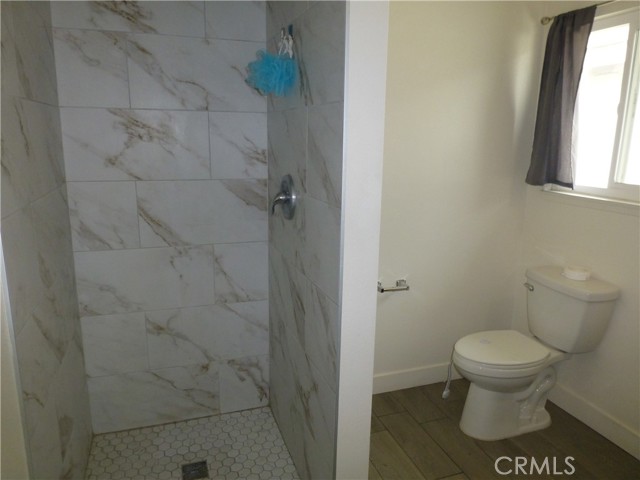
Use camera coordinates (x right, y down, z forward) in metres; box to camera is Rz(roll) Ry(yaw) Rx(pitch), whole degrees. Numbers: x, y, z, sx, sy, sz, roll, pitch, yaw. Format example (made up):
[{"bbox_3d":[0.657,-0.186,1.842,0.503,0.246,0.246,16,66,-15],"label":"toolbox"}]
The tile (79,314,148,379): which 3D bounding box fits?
[{"bbox_3d":[-0.963,0.496,2.101,0.266,0.305,0.012,-3,12,-18],"label":"tile"}]

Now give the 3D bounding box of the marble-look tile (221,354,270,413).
[{"bbox_3d":[-0.395,0.763,2.345,0.264,0.296,0.012,-3,12,-18],"label":"marble-look tile"}]

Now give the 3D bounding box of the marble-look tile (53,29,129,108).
[{"bbox_3d":[-0.940,-0.705,1.835,0.270,0.305,0.010,-3,13,-19],"label":"marble-look tile"}]

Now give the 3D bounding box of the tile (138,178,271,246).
[{"bbox_3d":[-0.541,-0.129,2.115,0.597,0.305,0.010,-3,13,-19],"label":"tile"}]

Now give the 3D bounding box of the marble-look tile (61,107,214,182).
[{"bbox_3d":[-0.795,-0.417,1.965,0.597,0.305,0.012,-3,12,-18],"label":"marble-look tile"}]

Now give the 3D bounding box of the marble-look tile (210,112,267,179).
[{"bbox_3d":[-0.381,-0.439,2.102,0.270,0.305,0.010,-3,13,-19],"label":"marble-look tile"}]

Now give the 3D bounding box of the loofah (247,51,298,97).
[{"bbox_3d":[-0.181,-0.623,1.660,0.165,0.165,0.170,-3,13,-19],"label":"loofah"}]

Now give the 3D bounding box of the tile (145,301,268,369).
[{"bbox_3d":[-0.552,0.472,2.250,0.597,0.305,0.010,-3,13,-19],"label":"tile"}]

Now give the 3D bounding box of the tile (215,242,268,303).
[{"bbox_3d":[-0.388,0.164,2.221,0.265,0.305,0.012,-3,12,-18],"label":"tile"}]

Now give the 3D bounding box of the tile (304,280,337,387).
[{"bbox_3d":[0.003,0.319,1.570,0.010,0.305,0.335,-3,13,-19],"label":"tile"}]

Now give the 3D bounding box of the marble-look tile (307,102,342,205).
[{"bbox_3d":[0.015,-0.282,1.435,0.010,0.305,0.335,-3,13,-19],"label":"marble-look tile"}]

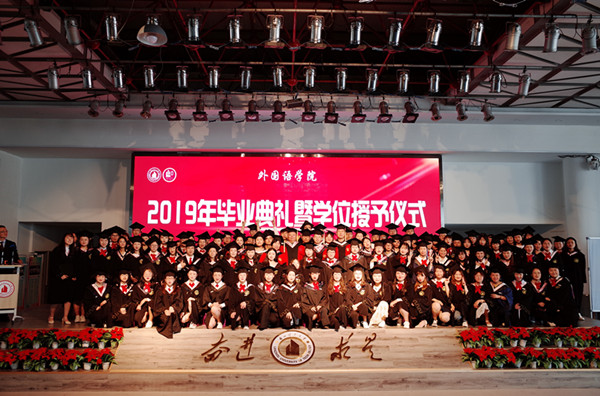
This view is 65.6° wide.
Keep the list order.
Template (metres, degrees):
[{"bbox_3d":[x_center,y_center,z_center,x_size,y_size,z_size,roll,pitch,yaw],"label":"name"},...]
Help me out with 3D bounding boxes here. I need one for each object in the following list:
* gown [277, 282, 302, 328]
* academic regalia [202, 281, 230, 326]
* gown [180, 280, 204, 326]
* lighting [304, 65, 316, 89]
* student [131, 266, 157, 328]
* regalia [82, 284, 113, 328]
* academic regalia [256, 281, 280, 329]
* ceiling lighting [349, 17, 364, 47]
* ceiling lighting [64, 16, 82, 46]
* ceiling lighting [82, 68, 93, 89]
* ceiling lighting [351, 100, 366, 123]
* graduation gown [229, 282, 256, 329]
[{"bbox_3d":[-0.193,1.943,8.563,0.460,0.776,0.600,0,-6,-3],"label":"gown"},{"bbox_3d":[-1.540,1.943,8.637,0.510,0.799,0.500,1,-6,-8],"label":"academic regalia"},{"bbox_3d":[-1.883,1.825,8.200,0.480,0.820,0.550,0,-6,-1],"label":"gown"},{"bbox_3d":[0.180,-2.062,7.968,0.190,0.310,0.230,0,-6,0],"label":"lighting"},{"bbox_3d":[-2.888,1.811,8.590,0.437,1.034,0.620,2,-6,-15],"label":"student"},{"bbox_3d":[-3.684,1.927,8.500,0.520,0.760,0.580,1,-6,-11],"label":"regalia"},{"bbox_3d":[-0.579,1.923,8.563,0.422,0.813,0.600,1,-6,-4],"label":"academic regalia"},{"bbox_3d":[0.752,-2.222,6.218,0.220,0.380,0.250,0,-6,-1],"label":"ceiling lighting"},{"bbox_3d":[-3.501,-2.573,7.200,0.270,0.420,0.250,0,-6,0],"label":"ceiling lighting"},{"bbox_3d":[-3.413,-1.919,7.472,0.180,0.320,0.240,0,-6,-2],"label":"ceiling lighting"},{"bbox_3d":[1.183,-1.750,9.429,0.300,0.420,0.300,0,-6,-1],"label":"ceiling lighting"},{"bbox_3d":[-1.000,1.872,8.174,0.470,0.760,0.550,0,-6,-4],"label":"graduation gown"}]

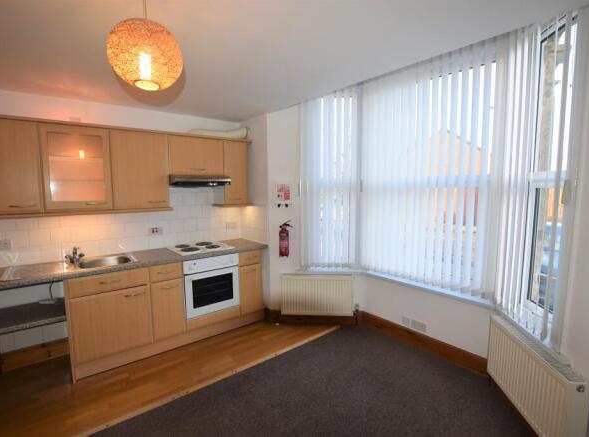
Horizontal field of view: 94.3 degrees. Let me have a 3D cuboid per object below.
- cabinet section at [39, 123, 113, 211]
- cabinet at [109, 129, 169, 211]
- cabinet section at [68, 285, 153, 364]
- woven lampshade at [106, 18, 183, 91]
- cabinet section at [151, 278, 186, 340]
[{"bbox_3d":[-1.982,-0.442,2.513,0.487,0.728,0.320,-5,7,-36],"label":"cabinet section"},{"bbox_3d":[-1.587,-0.474,2.798,0.488,0.728,0.320,-5,7,-36],"label":"cabinet"},{"bbox_3d":[-1.746,0.900,2.645,0.588,0.585,0.550,-5,8,-36],"label":"cabinet section"},{"bbox_3d":[-0.654,-0.714,1.210,0.297,0.278,0.297,-5,7,-36],"label":"woven lampshade"},{"bbox_3d":[-1.391,0.869,2.907,0.297,0.585,0.550,-5,8,-36],"label":"cabinet section"}]

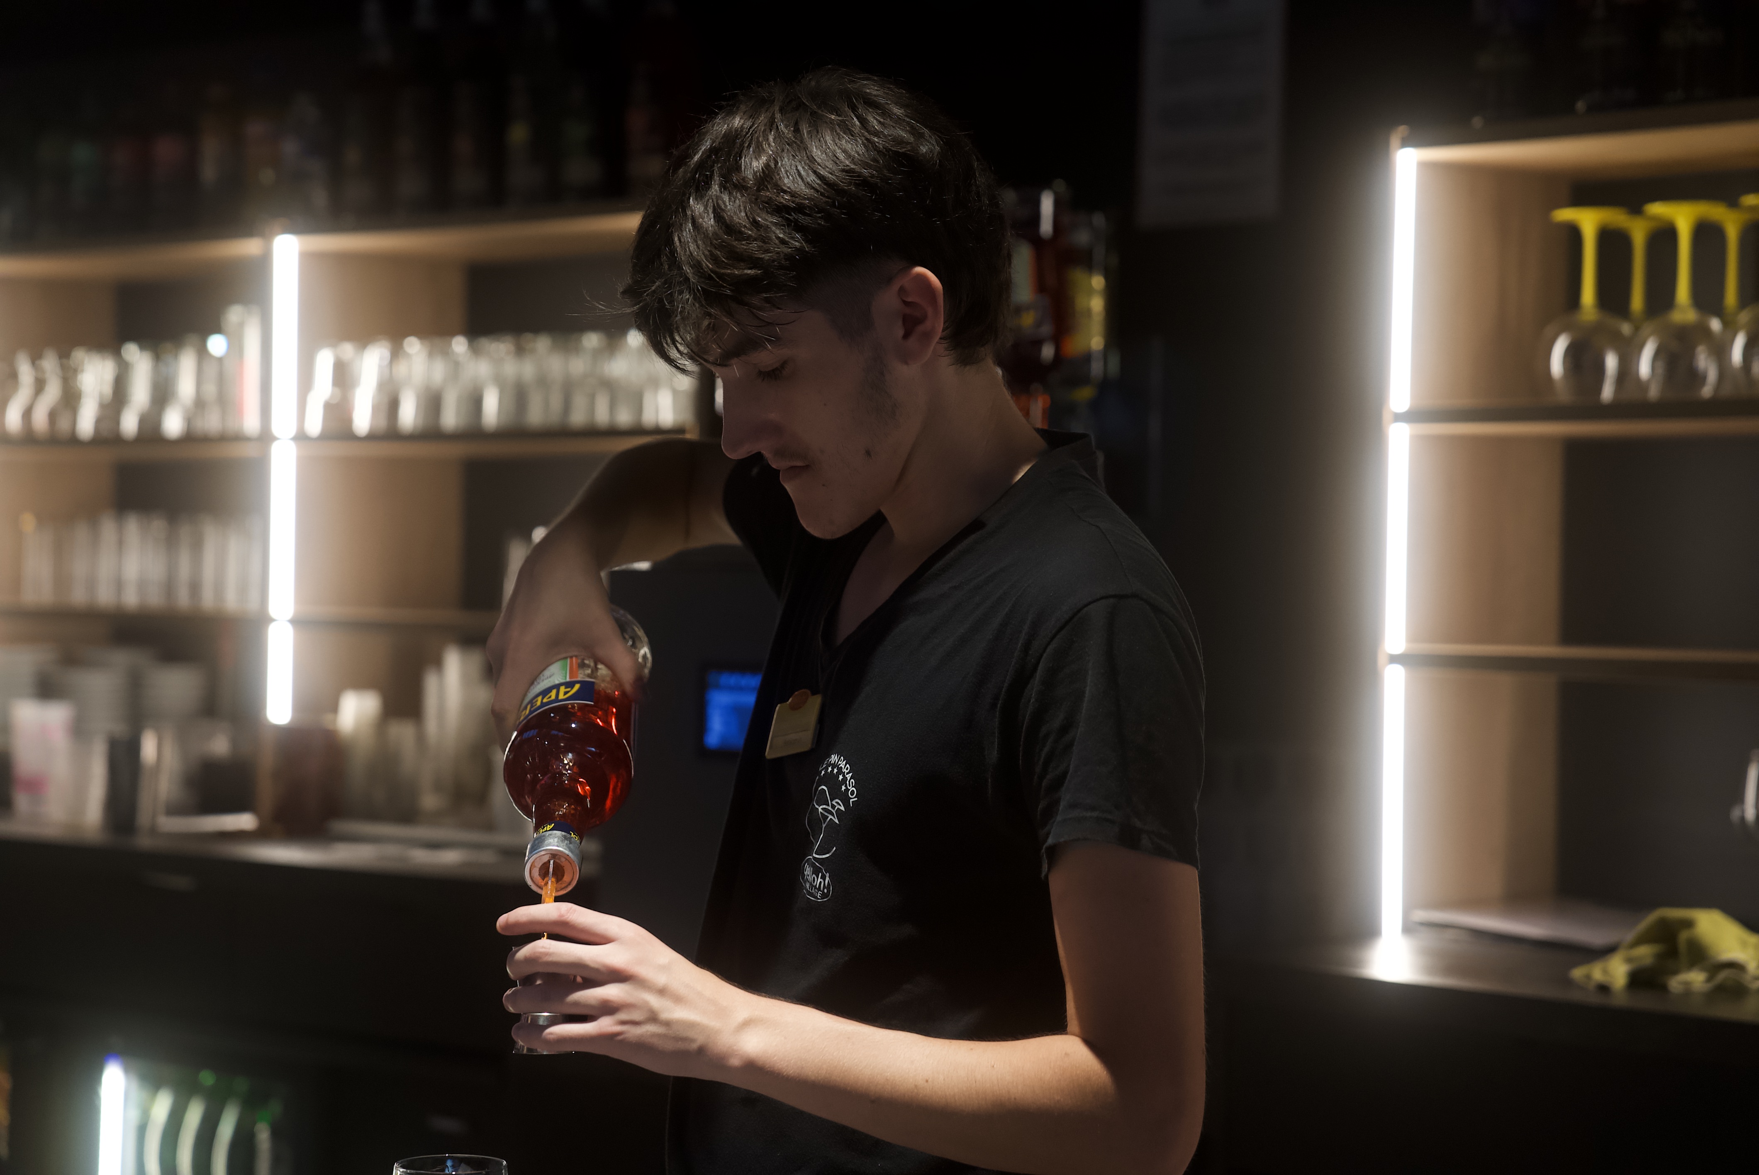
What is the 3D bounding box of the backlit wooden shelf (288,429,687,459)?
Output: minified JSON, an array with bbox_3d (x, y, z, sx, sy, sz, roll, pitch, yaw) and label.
[{"bbox_3d":[-0.436,-0.207,4.797,0.768,0.022,0.341,1,0,39],"label":"backlit wooden shelf"}]

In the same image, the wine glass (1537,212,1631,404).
[{"bbox_3d":[0.759,-0.303,3.686,0.101,0.209,0.101,1,0,0],"label":"wine glass"}]

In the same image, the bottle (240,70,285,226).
[{"bbox_3d":[-0.924,-0.654,5.124,0.070,0.230,0.070,1,0,0],"label":"bottle"}]

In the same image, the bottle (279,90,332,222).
[{"bbox_3d":[-0.848,-0.632,5.061,0.077,0.200,0.077,1,0,39],"label":"bottle"}]

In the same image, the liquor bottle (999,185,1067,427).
[{"bbox_3d":[0.182,-0.328,4.100,0.088,0.310,0.088,1,0,0],"label":"liquor bottle"}]

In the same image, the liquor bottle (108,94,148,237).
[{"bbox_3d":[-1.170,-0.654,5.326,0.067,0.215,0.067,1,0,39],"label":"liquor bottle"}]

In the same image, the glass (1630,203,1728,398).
[{"bbox_3d":[0.844,-0.302,3.615,0.101,0.209,0.101,1,0,39],"label":"glass"}]

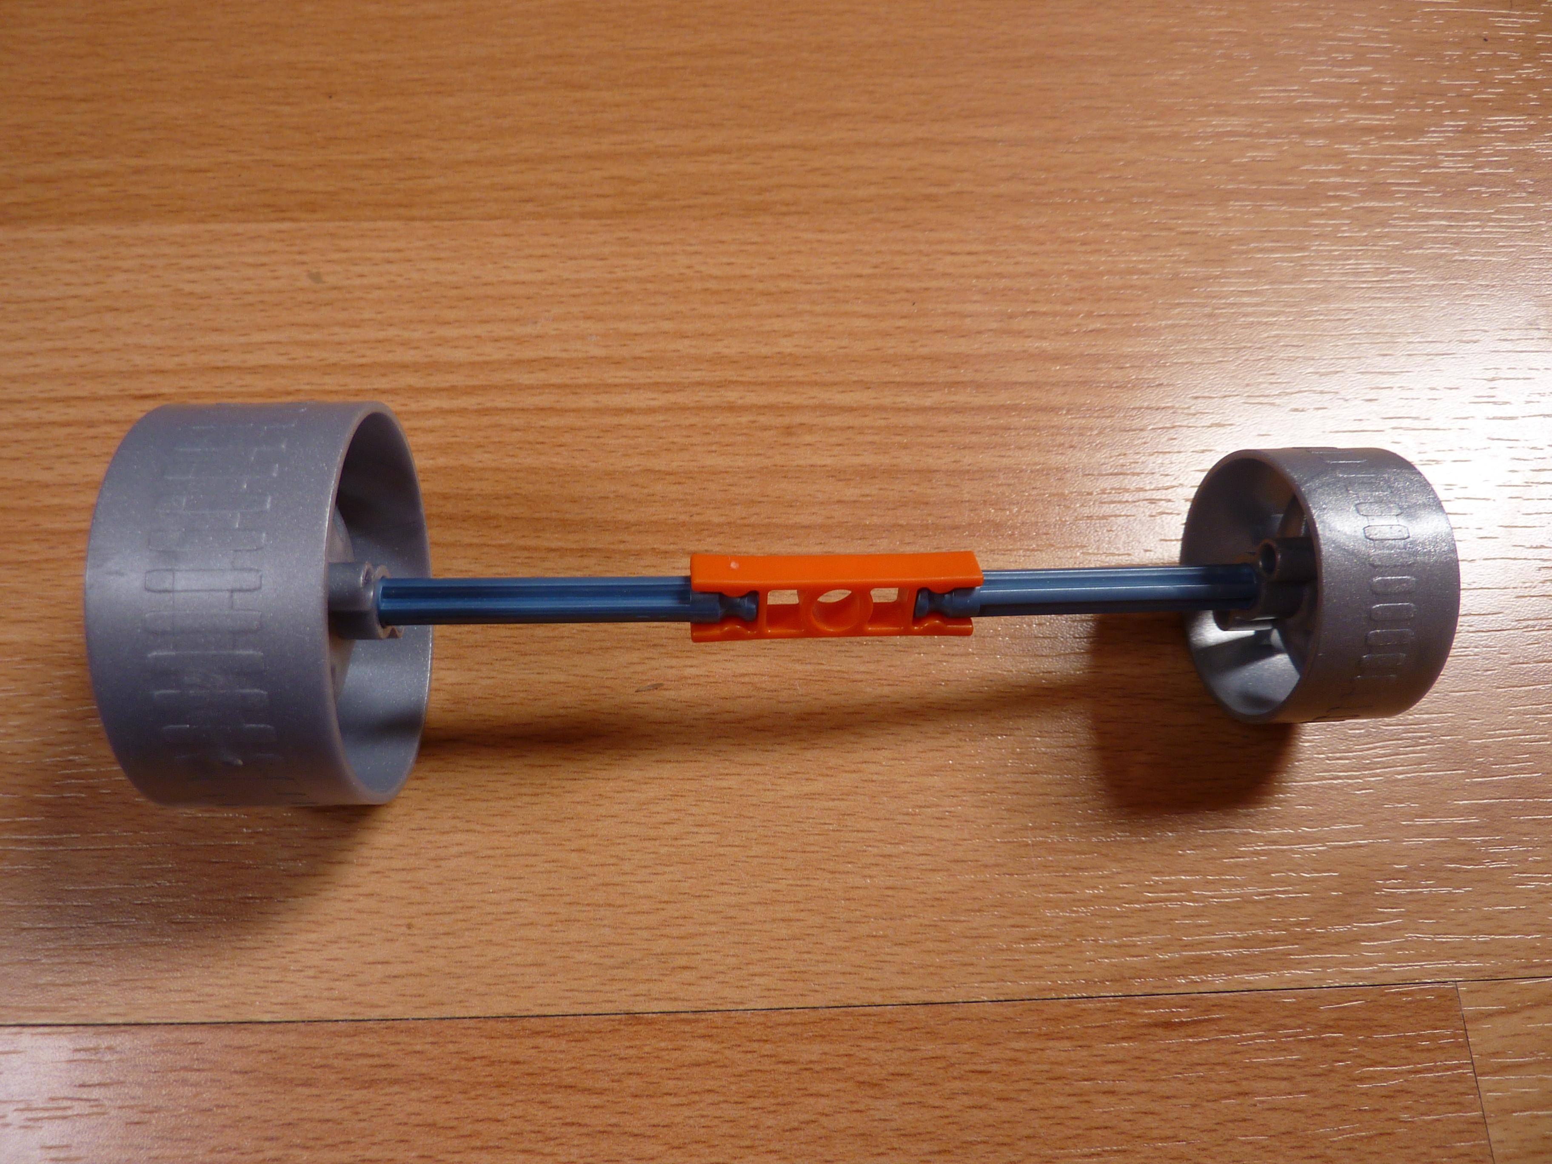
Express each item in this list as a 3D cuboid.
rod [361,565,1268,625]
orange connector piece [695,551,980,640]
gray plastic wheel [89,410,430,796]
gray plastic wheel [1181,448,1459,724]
[{"bbox_3d":[0.008,0.002,0.146,0.128,0.006,0.006,-1,70,-5],"label":"rod"},{"bbox_3d":[0.008,0.002,0.146,0.037,0.010,0.006,-1,37,-5],"label":"orange connector piece"},{"bbox_3d":[-0.061,0.003,0.140,0.025,0.050,0.050,-1,70,-5],"label":"gray plastic wheel"},{"bbox_3d":[0.072,0.000,0.152,0.018,0.037,0.037,-1,70,-5],"label":"gray plastic wheel"}]

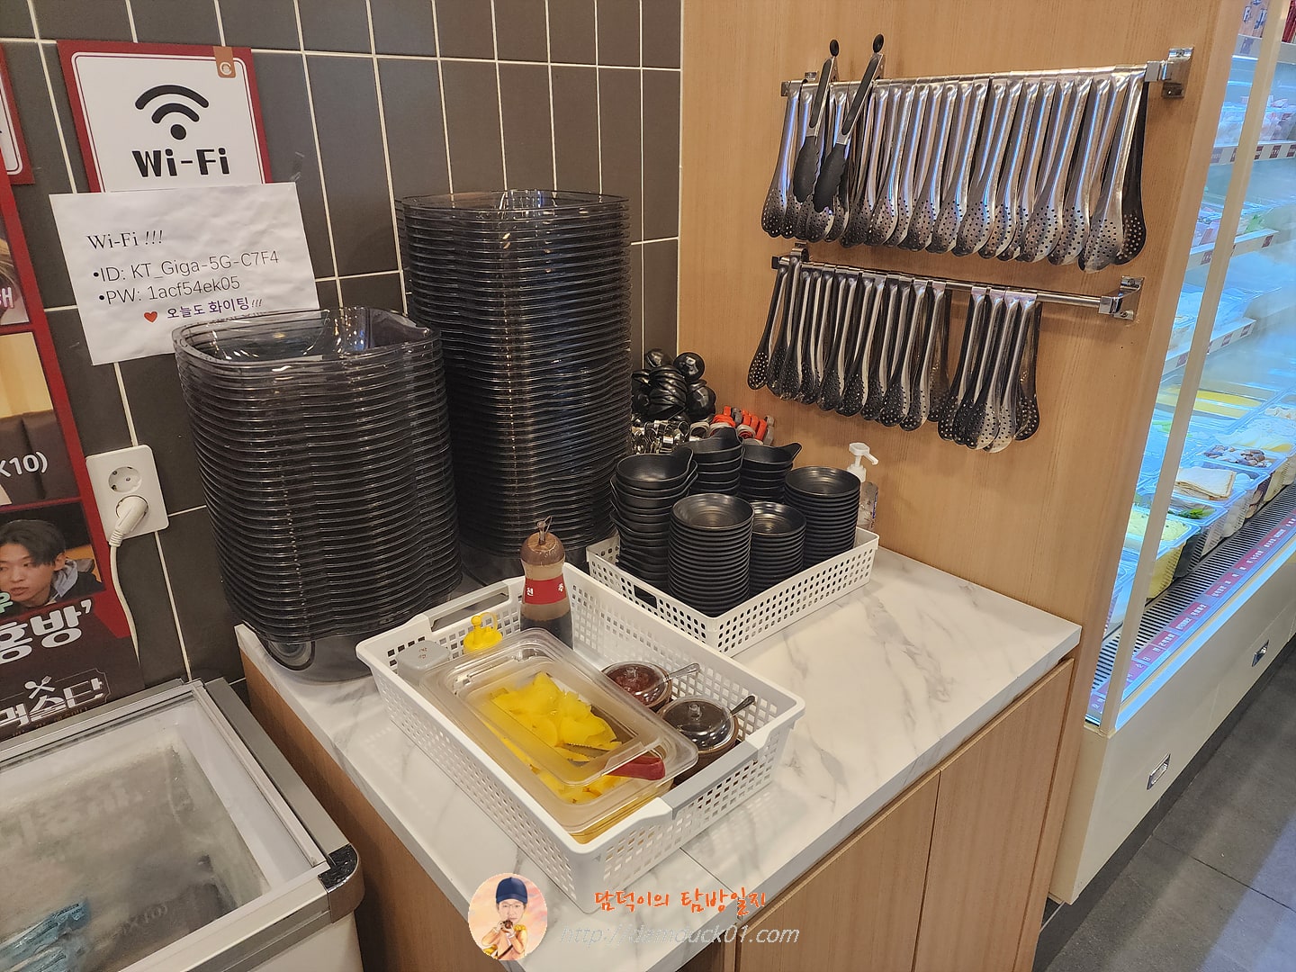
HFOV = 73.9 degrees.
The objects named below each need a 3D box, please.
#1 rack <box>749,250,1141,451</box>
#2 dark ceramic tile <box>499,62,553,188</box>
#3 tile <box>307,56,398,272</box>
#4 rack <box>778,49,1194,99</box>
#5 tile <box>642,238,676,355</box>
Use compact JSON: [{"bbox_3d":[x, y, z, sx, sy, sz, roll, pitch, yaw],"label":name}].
[{"bbox_3d":[0.412,-0.224,1.344,0.120,0.255,0.590,-19,29,-38],"label":"rack"},{"bbox_3d":[-0.203,-0.542,1.447,0.100,0.300,0.010,-19,30,-38],"label":"dark ceramic tile"},{"bbox_3d":[-0.434,-0.468,1.272,0.100,0.300,0.010,-19,29,-38],"label":"tile"},{"bbox_3d":[0.422,-0.559,1.192,0.068,0.060,0.575,-19,30,-38],"label":"rack"},{"bbox_3d":[0.024,-0.350,1.772,0.096,0.300,0.010,-19,29,-38],"label":"tile"}]

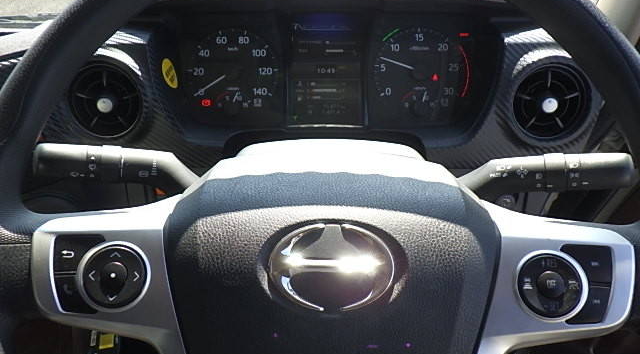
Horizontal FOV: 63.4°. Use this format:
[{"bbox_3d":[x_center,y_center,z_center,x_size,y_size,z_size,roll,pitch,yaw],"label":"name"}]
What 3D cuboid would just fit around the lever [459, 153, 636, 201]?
[{"bbox_3d":[0.160,0.001,0.374,0.126,0.034,0.036,0,80,5],"label":"lever"}]

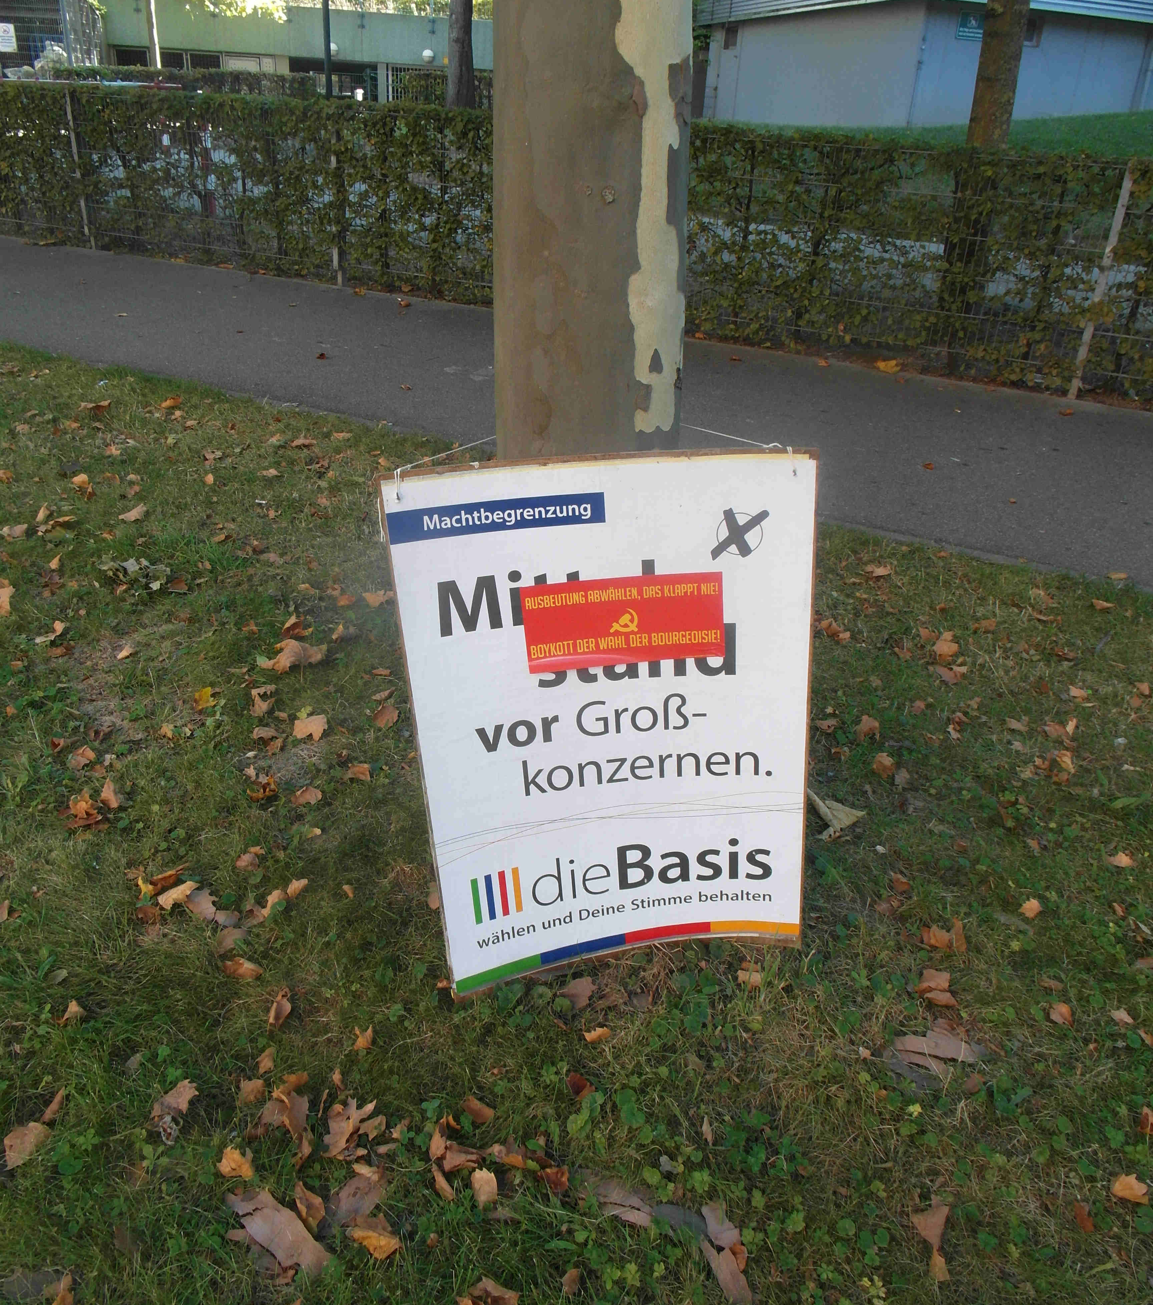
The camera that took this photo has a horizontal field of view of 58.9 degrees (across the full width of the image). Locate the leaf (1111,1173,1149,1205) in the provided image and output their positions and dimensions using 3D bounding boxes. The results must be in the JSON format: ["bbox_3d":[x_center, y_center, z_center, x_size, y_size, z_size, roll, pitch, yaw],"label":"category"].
[{"bbox_3d":[0.775,0.750,1.430,0.044,0.025,0.033,10,27,14],"label":"leaf"}]

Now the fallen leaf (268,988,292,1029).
[{"bbox_3d":[-0.466,0.566,1.617,0.029,0.025,0.076,4,28,0],"label":"fallen leaf"}]

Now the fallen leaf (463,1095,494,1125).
[{"bbox_3d":[-0.142,0.656,1.466,0.046,0.018,0.026,18,31,24],"label":"fallen leaf"}]

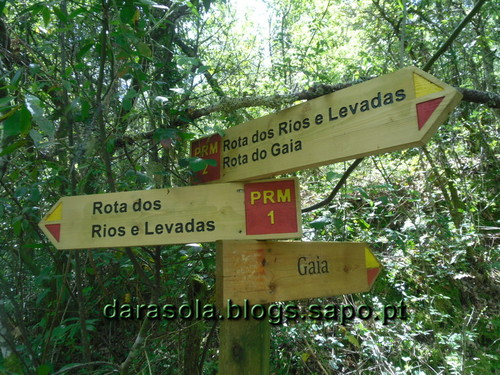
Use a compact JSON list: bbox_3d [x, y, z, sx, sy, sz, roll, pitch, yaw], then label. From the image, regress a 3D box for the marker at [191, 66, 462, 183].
[{"bbox_3d":[0.104,-0.116,0.957,0.731,0.145,0.028,-10,-13,43],"label":"marker"}]

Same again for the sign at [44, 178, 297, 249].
[{"bbox_3d":[-0.235,0.079,1.075,0.743,0.145,0.028,-4,-11,13],"label":"sign"}]

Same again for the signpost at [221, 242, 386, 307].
[{"bbox_3d":[0.186,0.244,1.203,0.652,0.159,0.030,6,-13,-37],"label":"signpost"}]

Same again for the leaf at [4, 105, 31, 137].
[{"bbox_3d":[-0.548,-0.153,0.959,0.066,0.075,0.035,5,5,-30],"label":"leaf"}]

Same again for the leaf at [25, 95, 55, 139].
[{"bbox_3d":[-0.494,-0.167,0.959,0.047,0.113,0.035,-30,21,-20],"label":"leaf"}]

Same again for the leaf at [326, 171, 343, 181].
[{"bbox_3d":[0.376,-0.053,1.811,0.071,0.044,0.045,-3,1,12],"label":"leaf"}]

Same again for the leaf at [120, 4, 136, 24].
[{"bbox_3d":[-0.436,-0.620,1.459,0.057,0.072,0.035,2,22,-17],"label":"leaf"}]

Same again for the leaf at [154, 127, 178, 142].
[{"bbox_3d":[-0.282,-0.177,1.363,0.087,0.053,0.050,1,7,-12],"label":"leaf"}]

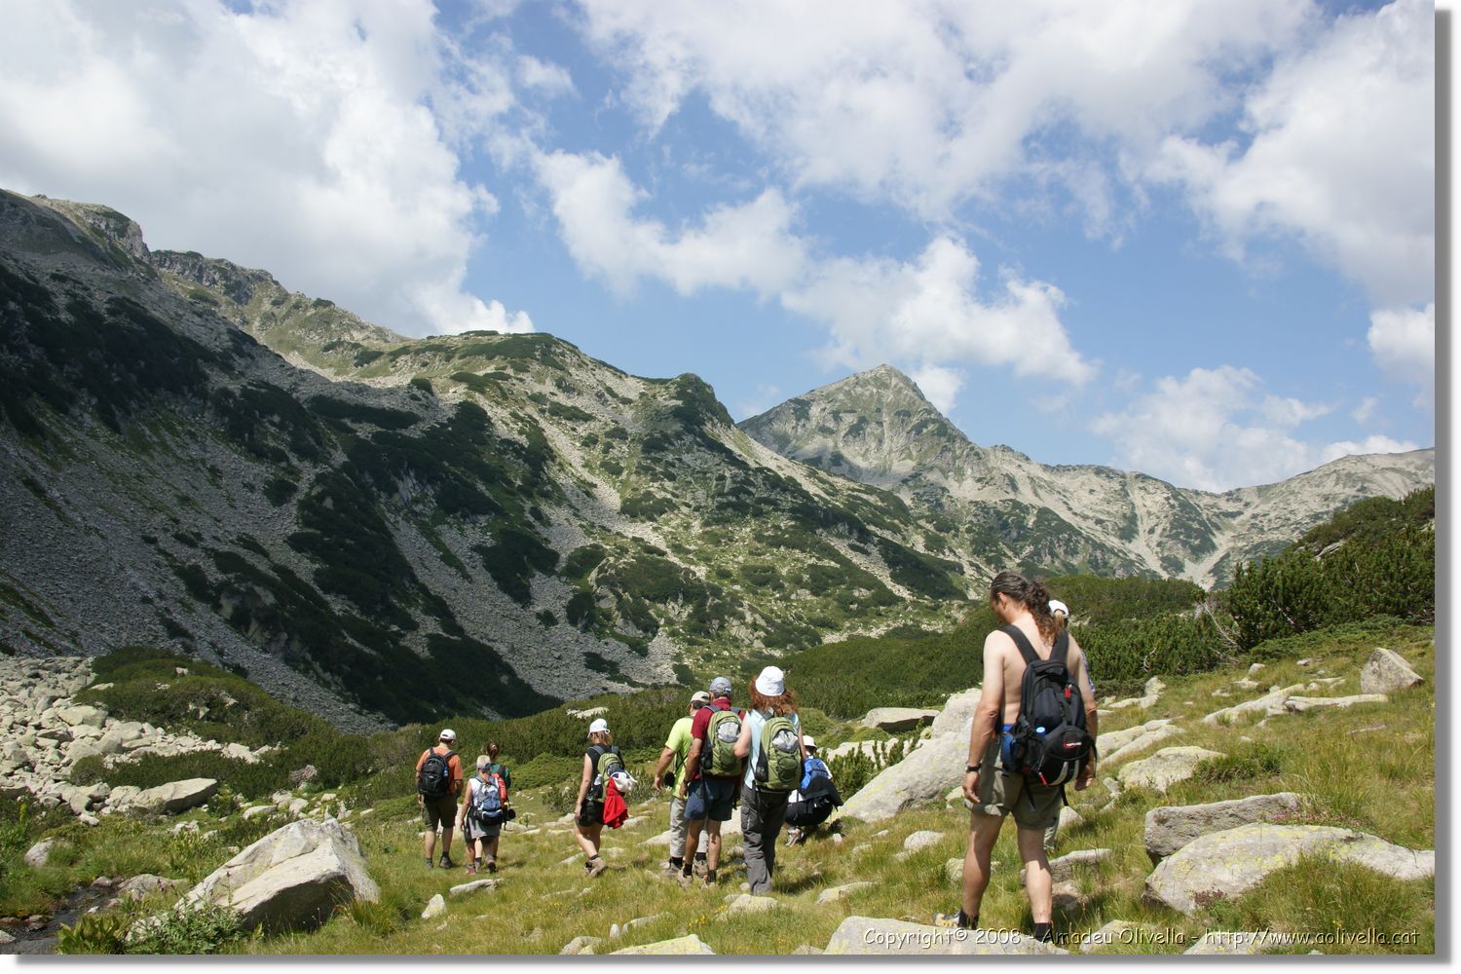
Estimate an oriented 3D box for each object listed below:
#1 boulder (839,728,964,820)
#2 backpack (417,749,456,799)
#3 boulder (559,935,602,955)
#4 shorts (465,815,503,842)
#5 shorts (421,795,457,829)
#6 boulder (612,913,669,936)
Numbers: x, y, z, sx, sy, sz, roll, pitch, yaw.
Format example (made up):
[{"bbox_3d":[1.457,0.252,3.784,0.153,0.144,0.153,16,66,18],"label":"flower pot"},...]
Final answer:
[{"bbox_3d":[2.074,3.362,12.800,1.700,1.050,1.200,-2,-6,17],"label":"boulder"},{"bbox_3d":[-3.662,3.551,13.600,0.360,0.570,0.280,-1,-6,6],"label":"backpack"},{"bbox_3d":[-0.971,2.969,7.086,0.268,0.132,0.201,0,-3,-7],"label":"boulder"},{"bbox_3d":[-3.038,4.172,13.500,0.420,0.370,0.300,2,-6,-14],"label":"shorts"},{"bbox_3d":[-3.673,4.077,13.800,0.430,0.500,0.320,0,-6,5],"label":"shorts"},{"bbox_3d":[-0.609,2.954,7.401,0.397,0.135,0.238,0,-3,-5],"label":"boulder"}]

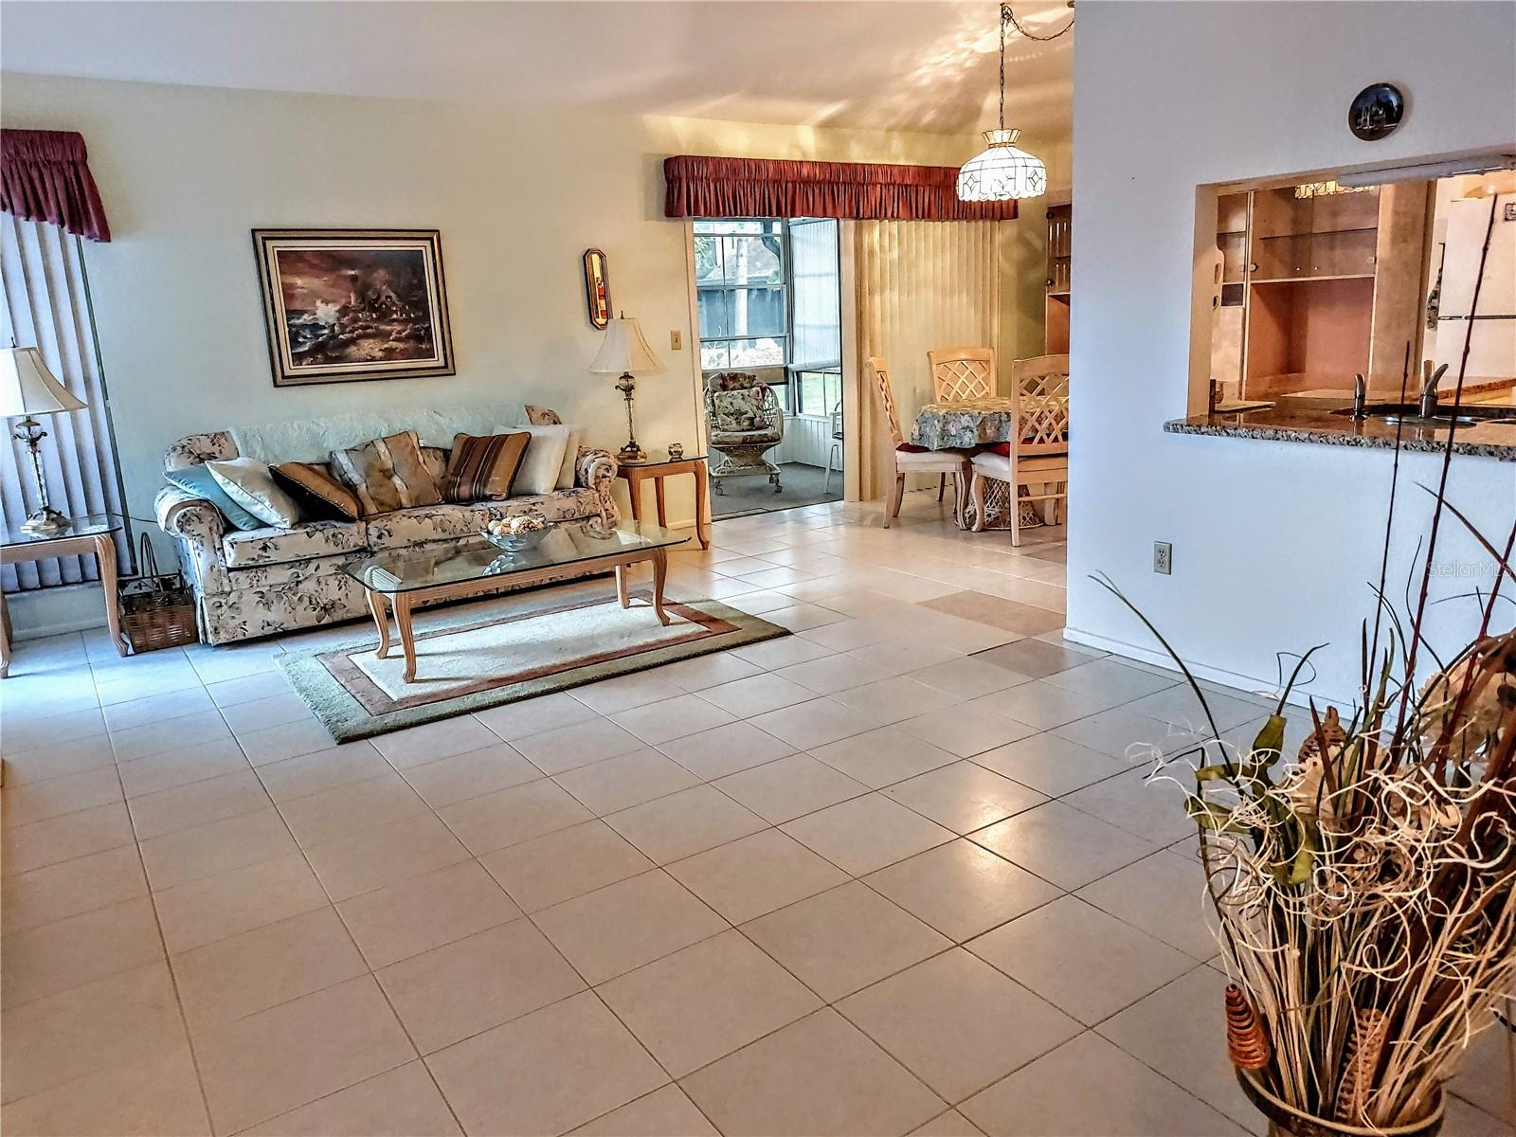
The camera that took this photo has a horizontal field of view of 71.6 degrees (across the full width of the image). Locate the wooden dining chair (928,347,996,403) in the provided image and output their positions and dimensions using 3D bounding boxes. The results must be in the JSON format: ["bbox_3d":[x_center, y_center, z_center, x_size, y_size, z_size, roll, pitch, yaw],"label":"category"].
[{"bbox_3d":[1.506,-0.955,7.134,0.500,1.040,0.600,-5,13,-11],"label":"wooden dining chair"}]

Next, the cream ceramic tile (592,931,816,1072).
[{"bbox_3d":[-0.095,0.833,2.028,0.335,0.010,0.335,-11,15,-33],"label":"cream ceramic tile"}]

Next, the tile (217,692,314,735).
[{"bbox_3d":[-1.687,0.510,3.748,0.335,0.010,0.335,-11,15,-33],"label":"tile"}]

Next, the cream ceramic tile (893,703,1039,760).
[{"bbox_3d":[0.661,0.510,3.317,0.336,0.010,0.336,-11,16,-33],"label":"cream ceramic tile"}]

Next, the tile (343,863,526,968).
[{"bbox_3d":[-0.738,0.770,2.361,0.332,0.010,0.327,-11,16,-33],"label":"tile"}]

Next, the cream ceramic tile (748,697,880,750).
[{"bbox_3d":[0.183,0.505,3.392,0.335,0.010,0.335,-11,16,-33],"label":"cream ceramic tile"}]

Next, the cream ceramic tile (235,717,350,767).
[{"bbox_3d":[-1.500,0.564,3.477,0.335,0.010,0.335,-11,15,-33],"label":"cream ceramic tile"}]

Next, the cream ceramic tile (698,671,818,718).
[{"bbox_3d":[0.005,0.442,3.630,0.332,0.010,0.327,-11,16,-33],"label":"cream ceramic tile"}]

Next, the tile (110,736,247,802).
[{"bbox_3d":[-1.801,0.624,3.305,0.336,0.010,0.336,-11,16,-33],"label":"tile"}]

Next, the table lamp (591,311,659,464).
[{"bbox_3d":[-0.761,-1.046,6.098,0.412,0.858,0.412,-2,13,1],"label":"table lamp"}]

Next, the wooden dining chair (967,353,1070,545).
[{"bbox_3d":[1.529,-0.689,5.919,0.478,1.021,0.546,-5,13,-10],"label":"wooden dining chair"}]

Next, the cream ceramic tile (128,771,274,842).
[{"bbox_3d":[-1.594,0.673,3.022,0.335,0.010,0.335,-11,15,-33],"label":"cream ceramic tile"}]

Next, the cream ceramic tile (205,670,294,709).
[{"bbox_3d":[-1.882,0.451,4.007,0.335,0.010,0.335,-11,16,-33],"label":"cream ceramic tile"}]

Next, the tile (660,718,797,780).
[{"bbox_3d":[-0.098,0.560,3.207,0.335,0.010,0.335,-11,16,-33],"label":"tile"}]

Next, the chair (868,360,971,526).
[{"bbox_3d":[1.011,-0.784,6.480,0.600,1.020,0.490,2,14,16],"label":"chair"}]

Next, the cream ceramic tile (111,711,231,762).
[{"bbox_3d":[-1.974,0.561,3.552,0.335,0.010,0.335,-11,16,-33],"label":"cream ceramic tile"}]

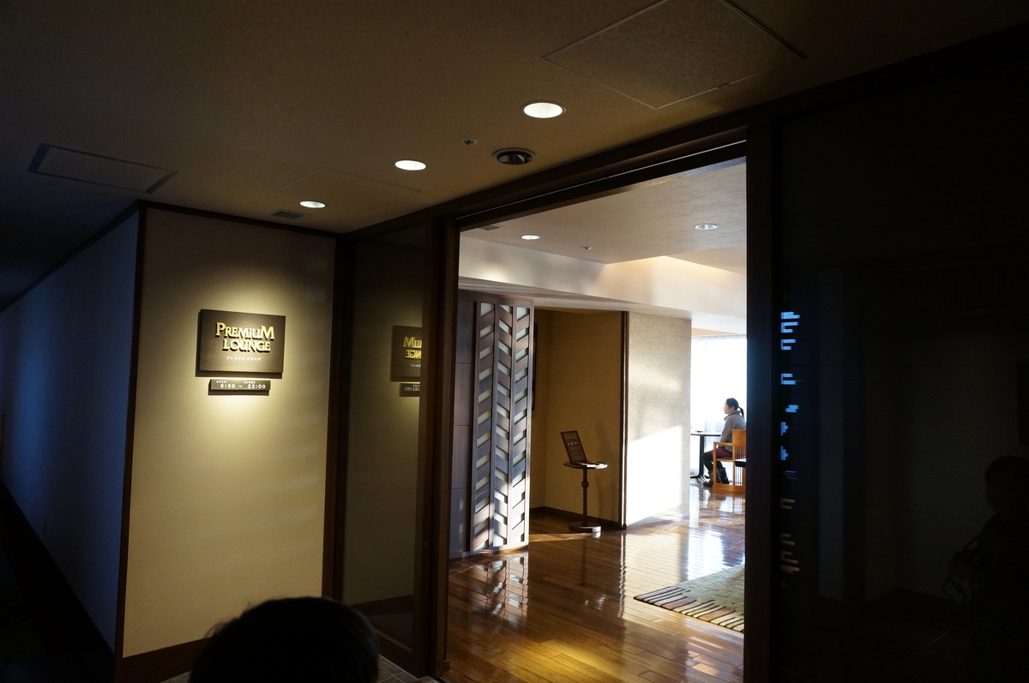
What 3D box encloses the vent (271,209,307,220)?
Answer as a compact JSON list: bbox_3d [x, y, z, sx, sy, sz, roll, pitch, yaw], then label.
[{"bbox_3d":[-1.190,-0.673,3.621,0.165,0.020,0.165,4,-4,-41],"label":"vent"}]

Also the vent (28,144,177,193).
[{"bbox_3d":[-1.749,-0.726,2.906,0.475,0.030,0.505,4,-4,-41],"label":"vent"}]

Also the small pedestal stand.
[{"bbox_3d":[0.739,1.597,7.056,0.455,0.665,0.455,1,-3,0],"label":"small pedestal stand"}]

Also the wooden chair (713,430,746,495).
[{"bbox_3d":[3.219,1.711,10.043,0.560,0.869,0.540,4,-4,-41],"label":"wooden chair"}]

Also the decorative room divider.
[{"bbox_3d":[-0.199,0.726,6.087,0.930,2.263,0.140,4,-4,-41],"label":"decorative room divider"}]

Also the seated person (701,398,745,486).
[{"bbox_3d":[3.081,1.493,10.108,0.480,1.300,0.680,4,-4,-41],"label":"seated person"}]

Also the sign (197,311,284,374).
[{"bbox_3d":[-1.449,0.006,3.653,0.437,0.308,0.055,4,-4,-41],"label":"sign"}]

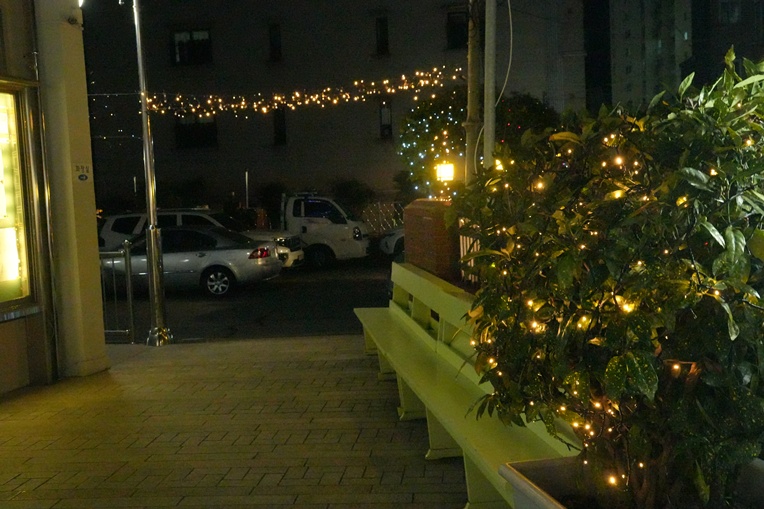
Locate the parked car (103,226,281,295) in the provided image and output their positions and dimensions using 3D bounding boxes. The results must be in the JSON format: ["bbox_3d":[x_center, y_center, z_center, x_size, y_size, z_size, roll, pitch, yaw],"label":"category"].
[{"bbox_3d":[-4.761,0.160,18.910,4.850,1.470,1.840,-2,5,7],"label":"parked car"}]

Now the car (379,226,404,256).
[{"bbox_3d":[2.200,-0.610,26.000,4.500,1.500,1.800,-2,4,5],"label":"car"}]

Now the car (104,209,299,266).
[{"bbox_3d":[-4.370,-0.121,20.600,4.650,1.780,1.870,-2,4,5],"label":"car"}]

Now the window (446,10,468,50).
[{"bbox_3d":[2.794,-7.312,27.735,1.332,1.234,0.150,-2,5,7],"label":"window"}]

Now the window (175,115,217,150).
[{"bbox_3d":[-6.570,-4.333,29.900,1.430,1.170,0.150,-2,4,5],"label":"window"}]

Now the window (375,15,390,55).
[{"bbox_3d":[0.017,-7.526,29.300,0.450,1.330,0.150,-2,4,5],"label":"window"}]

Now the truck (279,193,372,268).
[{"bbox_3d":[-3.066,-0.643,24.756,5.100,1.990,1.740,-2,5,7],"label":"truck"}]

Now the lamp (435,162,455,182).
[{"bbox_3d":[0.718,-0.928,9.600,0.210,0.250,0.210,-2,4,5],"label":"lamp"}]

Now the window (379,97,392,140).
[{"bbox_3d":[0.133,-4.518,28.295,0.436,1.385,0.150,-2,5,7],"label":"window"}]

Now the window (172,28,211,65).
[{"bbox_3d":[-6.463,-7.066,28.867,1.405,1.218,0.150,-2,5,7],"label":"window"}]

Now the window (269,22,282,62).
[{"bbox_3d":[-3.714,-7.394,29.600,0.440,1.330,0.150,-2,4,5],"label":"window"}]

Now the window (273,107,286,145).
[{"bbox_3d":[-3.463,-4.318,28.744,0.467,1.307,0.150,-2,5,7],"label":"window"}]

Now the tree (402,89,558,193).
[{"bbox_3d":[1.487,-0.972,13.051,2.400,3.136,2.300,-2,5,7],"label":"tree"}]

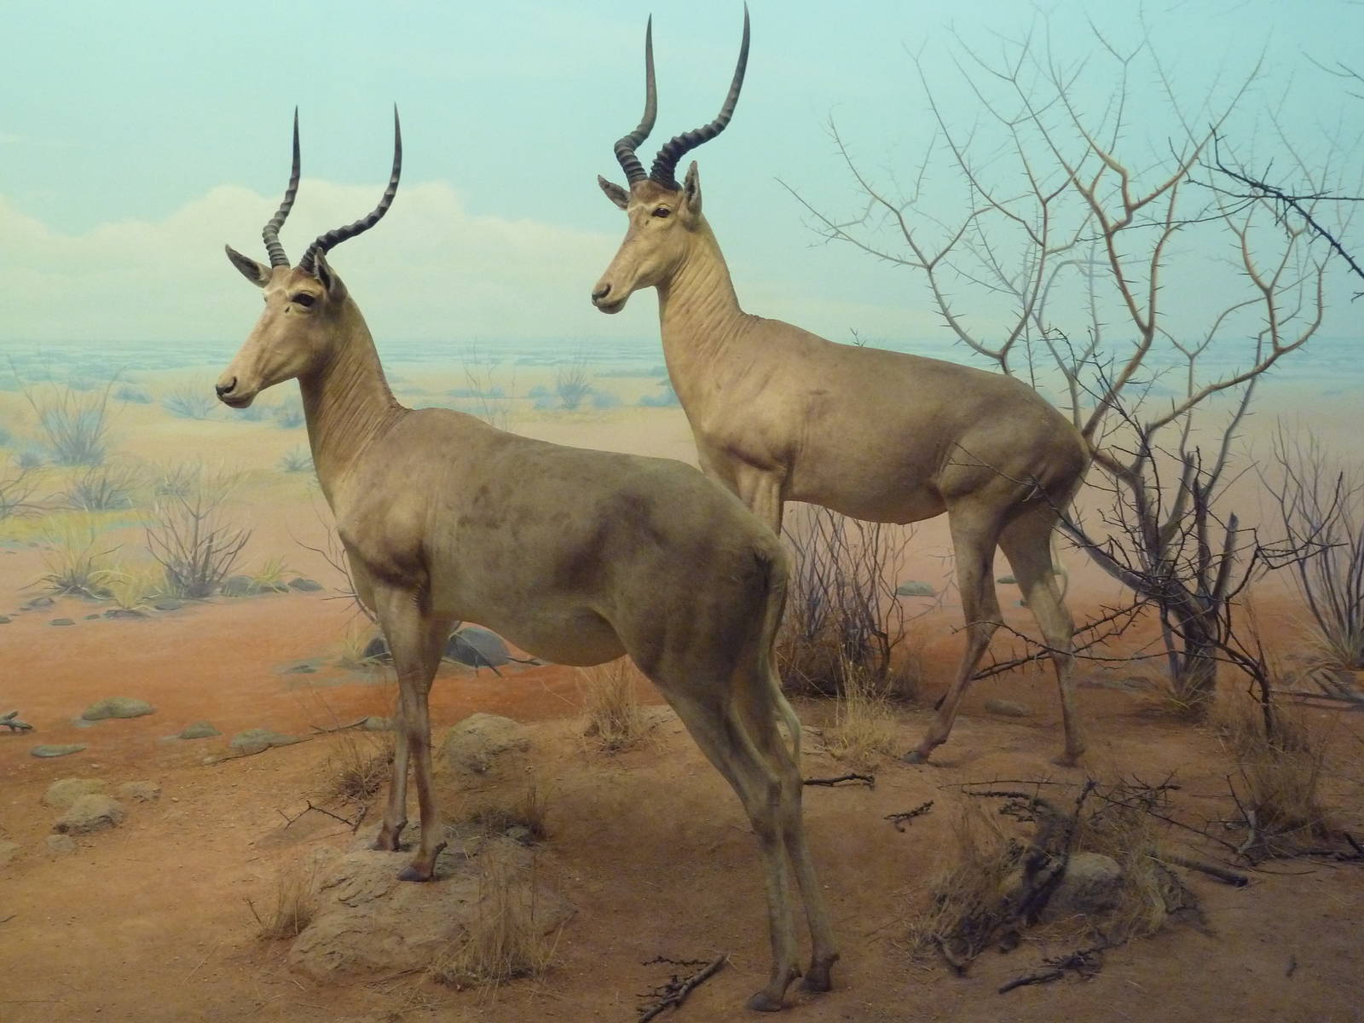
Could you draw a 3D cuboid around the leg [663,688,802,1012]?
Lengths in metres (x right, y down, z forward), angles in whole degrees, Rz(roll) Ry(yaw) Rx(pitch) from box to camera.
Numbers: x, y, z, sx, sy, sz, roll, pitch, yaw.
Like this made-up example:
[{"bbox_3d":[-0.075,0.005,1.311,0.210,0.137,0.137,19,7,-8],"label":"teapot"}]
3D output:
[{"bbox_3d":[0.099,0.667,3.150,0.260,0.620,0.100,4,7,37],"label":"leg"}]

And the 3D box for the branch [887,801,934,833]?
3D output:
[{"bbox_3d":[0.569,0.761,3.930,0.130,0.042,0.095,-2,7,-19],"label":"branch"}]

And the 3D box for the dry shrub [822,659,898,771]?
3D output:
[{"bbox_3d":[0.511,0.577,4.500,0.220,0.300,0.220,0,7,0],"label":"dry shrub"}]

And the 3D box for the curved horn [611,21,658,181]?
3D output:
[{"bbox_3d":[-0.132,-1.154,4.450,0.120,0.450,0.220,0,6,0],"label":"curved horn"}]

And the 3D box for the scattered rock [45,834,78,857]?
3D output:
[{"bbox_3d":[-1.489,0.801,3.780,0.078,0.043,0.065,0,6,0],"label":"scattered rock"}]

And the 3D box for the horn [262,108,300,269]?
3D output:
[{"bbox_3d":[-1.006,-0.810,3.950,0.160,0.390,0.150,-4,8,-30],"label":"horn"}]

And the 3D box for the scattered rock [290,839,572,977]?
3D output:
[{"bbox_3d":[-0.567,0.884,3.530,0.620,0.170,0.520,0,7,0],"label":"scattered rock"}]

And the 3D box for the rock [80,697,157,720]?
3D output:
[{"bbox_3d":[-1.735,0.607,4.850,0.225,0.060,0.150,0,7,0],"label":"rock"}]

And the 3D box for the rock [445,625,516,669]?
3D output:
[{"bbox_3d":[-0.700,0.461,5.350,0.270,0.140,0.180,0,7,0],"label":"rock"}]

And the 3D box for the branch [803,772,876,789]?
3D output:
[{"bbox_3d":[0.428,0.734,4.300,0.200,0.035,0.070,0,6,0],"label":"branch"}]

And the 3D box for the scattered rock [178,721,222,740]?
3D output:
[{"bbox_3d":[-1.542,0.701,5.050,0.135,0.055,0.100,0,6,0],"label":"scattered rock"}]

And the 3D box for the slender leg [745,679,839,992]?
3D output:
[{"bbox_3d":[0.225,0.658,3.230,0.180,0.620,0.100,4,7,37],"label":"slender leg"}]

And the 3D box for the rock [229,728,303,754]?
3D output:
[{"bbox_3d":[-1.201,0.664,4.550,0.210,0.060,0.140,0,7,0],"label":"rock"}]

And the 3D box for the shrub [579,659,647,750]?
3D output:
[{"bbox_3d":[-0.184,0.516,4.250,0.185,0.265,0.170,0,6,0],"label":"shrub"}]

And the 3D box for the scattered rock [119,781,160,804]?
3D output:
[{"bbox_3d":[-1.403,0.726,4.080,0.110,0.043,0.080,0,6,0],"label":"scattered rock"}]

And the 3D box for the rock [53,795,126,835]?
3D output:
[{"bbox_3d":[-1.501,0.768,4.000,0.175,0.085,0.150,0,7,0],"label":"rock"}]

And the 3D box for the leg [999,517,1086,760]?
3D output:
[{"bbox_3d":[0.977,0.345,4.270,0.230,0.680,0.150,2,7,21],"label":"leg"}]

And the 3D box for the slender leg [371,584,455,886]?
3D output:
[{"bbox_3d":[-0.633,0.520,3.700,0.170,0.690,0.130,4,8,28],"label":"slender leg"}]

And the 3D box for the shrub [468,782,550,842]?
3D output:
[{"bbox_3d":[-0.428,0.749,3.920,0.190,0.120,0.150,0,6,0],"label":"shrub"}]

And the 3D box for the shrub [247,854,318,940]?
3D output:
[{"bbox_3d":[-0.838,0.814,3.320,0.145,0.165,0.125,0,6,0],"label":"shrub"}]

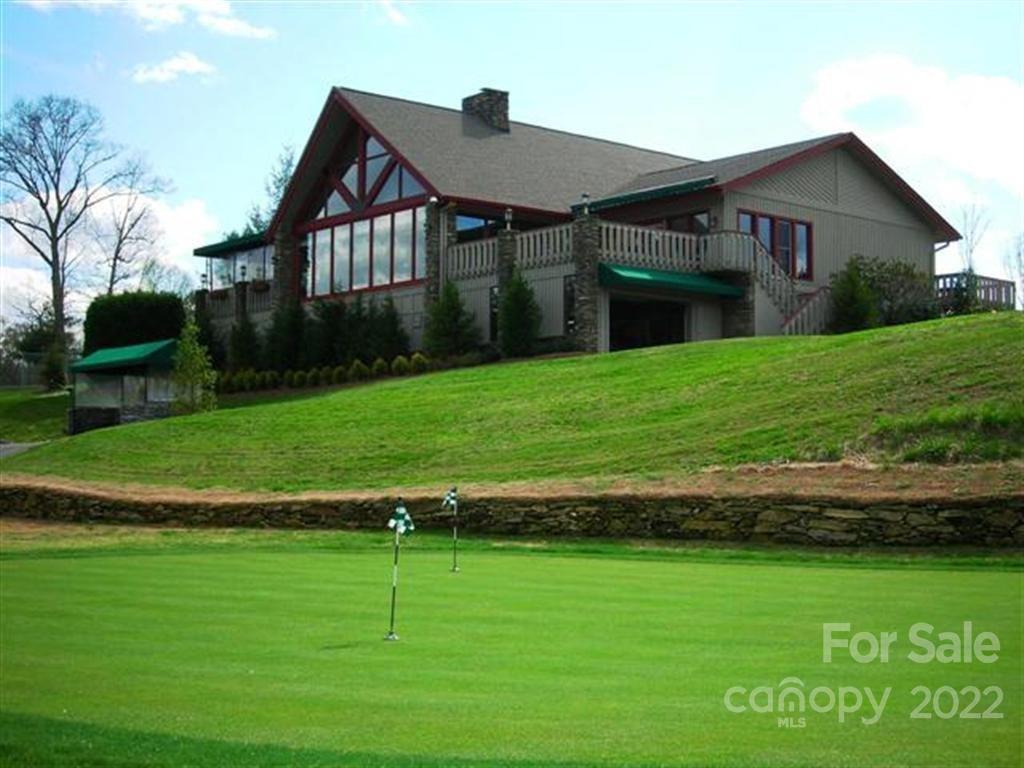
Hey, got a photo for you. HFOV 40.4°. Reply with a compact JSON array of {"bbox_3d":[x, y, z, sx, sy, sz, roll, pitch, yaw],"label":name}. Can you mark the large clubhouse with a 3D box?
[{"bbox_3d":[2.741,-5.835,58.083,23.700,11.700,26.500,3,-4,-39],"label":"large clubhouse"}]

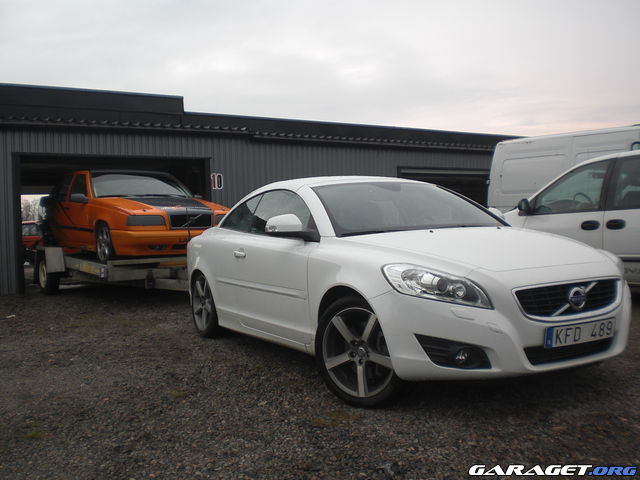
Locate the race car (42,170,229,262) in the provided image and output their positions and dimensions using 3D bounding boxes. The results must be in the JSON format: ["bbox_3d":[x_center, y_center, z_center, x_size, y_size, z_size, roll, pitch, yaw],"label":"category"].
[{"bbox_3d":[-3.000,-0.355,10.321,1.800,1.380,4.660,-3,2,-37],"label":"race car"}]

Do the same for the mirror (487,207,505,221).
[{"bbox_3d":[1.348,-0.169,5.187,0.250,0.170,0.160,-3,2,-29],"label":"mirror"}]

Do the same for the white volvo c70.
[{"bbox_3d":[0.300,0.179,5.335,1.880,1.400,4.610,-3,2,-29],"label":"white volvo c70"}]

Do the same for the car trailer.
[{"bbox_3d":[-2.555,0.425,9.755,2.150,0.750,5.850,-3,3,-37],"label":"car trailer"}]

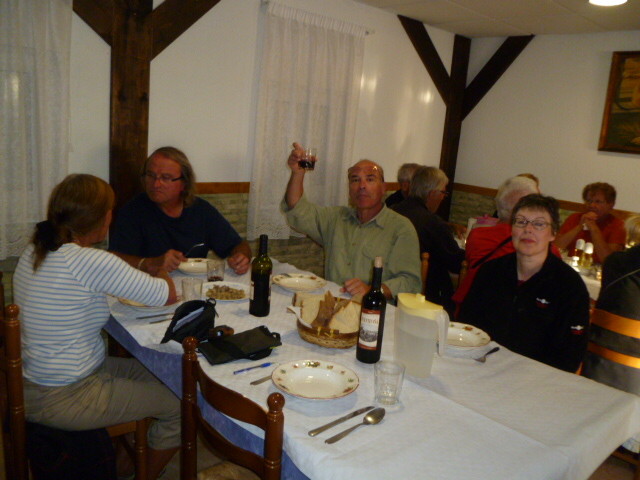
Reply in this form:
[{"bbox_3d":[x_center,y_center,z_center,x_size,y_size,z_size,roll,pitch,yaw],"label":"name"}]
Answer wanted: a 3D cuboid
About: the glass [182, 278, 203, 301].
[{"bbox_3d":[-0.484,0.201,1.964,0.079,0.090,0.079,5,12,0],"label":"glass"}]

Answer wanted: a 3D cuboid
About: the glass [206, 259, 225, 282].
[{"bbox_3d":[-0.461,0.134,2.291,0.076,0.092,0.076,5,12,-1],"label":"glass"}]

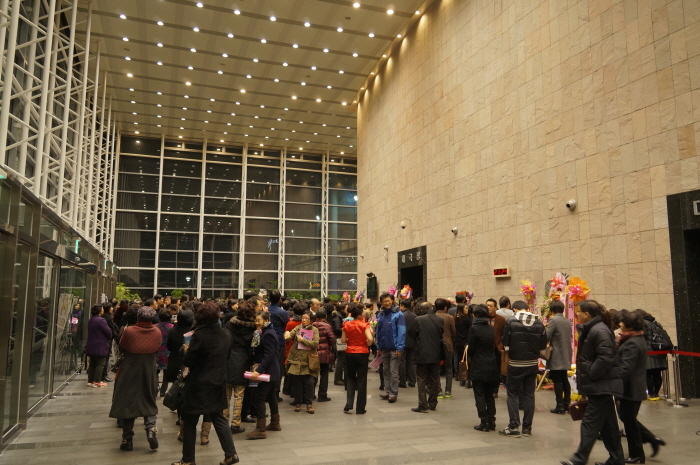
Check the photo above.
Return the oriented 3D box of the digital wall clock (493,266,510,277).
[{"bbox_3d":[3.982,1.036,13.767,0.086,0.246,0.675,3,-8,-18],"label":"digital wall clock"}]

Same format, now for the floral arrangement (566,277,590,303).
[{"bbox_3d":[3.924,0.984,9.016,0.380,0.455,0.280,-6,-10,40],"label":"floral arrangement"}]

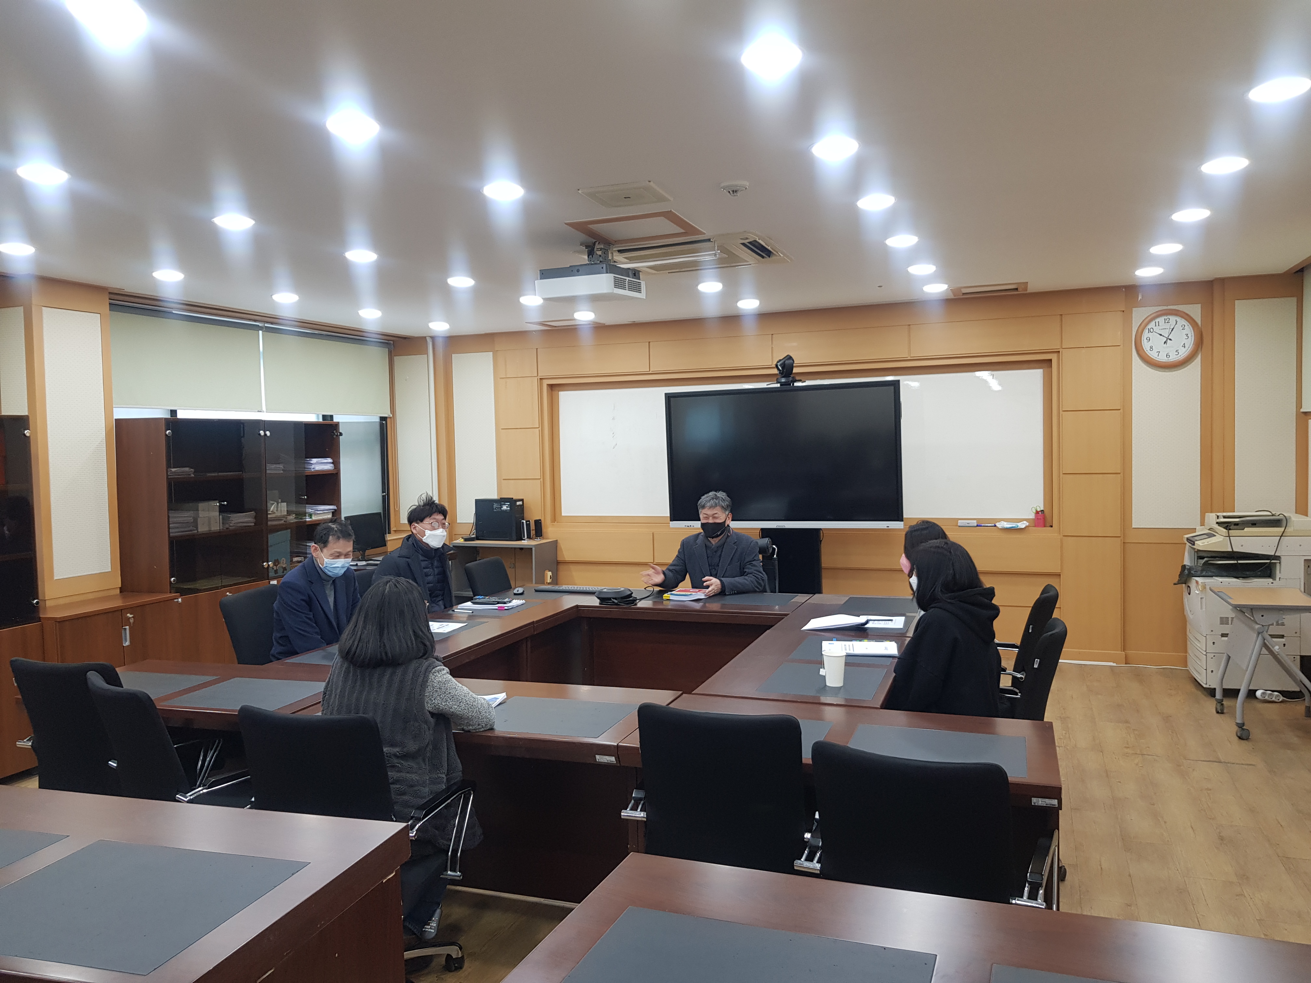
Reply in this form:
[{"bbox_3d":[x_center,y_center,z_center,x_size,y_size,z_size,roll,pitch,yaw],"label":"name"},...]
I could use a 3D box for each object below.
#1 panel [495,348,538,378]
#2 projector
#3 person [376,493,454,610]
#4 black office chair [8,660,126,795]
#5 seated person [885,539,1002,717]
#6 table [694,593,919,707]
[{"bbox_3d":[-1.176,-1.086,8.381,0.390,0.236,0.030,0,3,21],"label":"panel"},{"bbox_3d":[-0.313,-1.001,4.770,0.405,0.130,0.380,0,3,21],"label":"projector"},{"bbox_3d":[-1.321,0.717,5.771,0.750,1.380,0.520,0,2,26],"label":"person"},{"bbox_3d":[-1.921,1.040,3.661,0.600,0.920,0.600,0,2,20],"label":"black office chair"},{"bbox_3d":[1.053,0.800,3.915,0.710,1.210,0.500,0,3,26],"label":"seated person"},{"bbox_3d":[0.836,1.014,4.418,0.660,0.735,2.250,0,3,21],"label":"table"}]

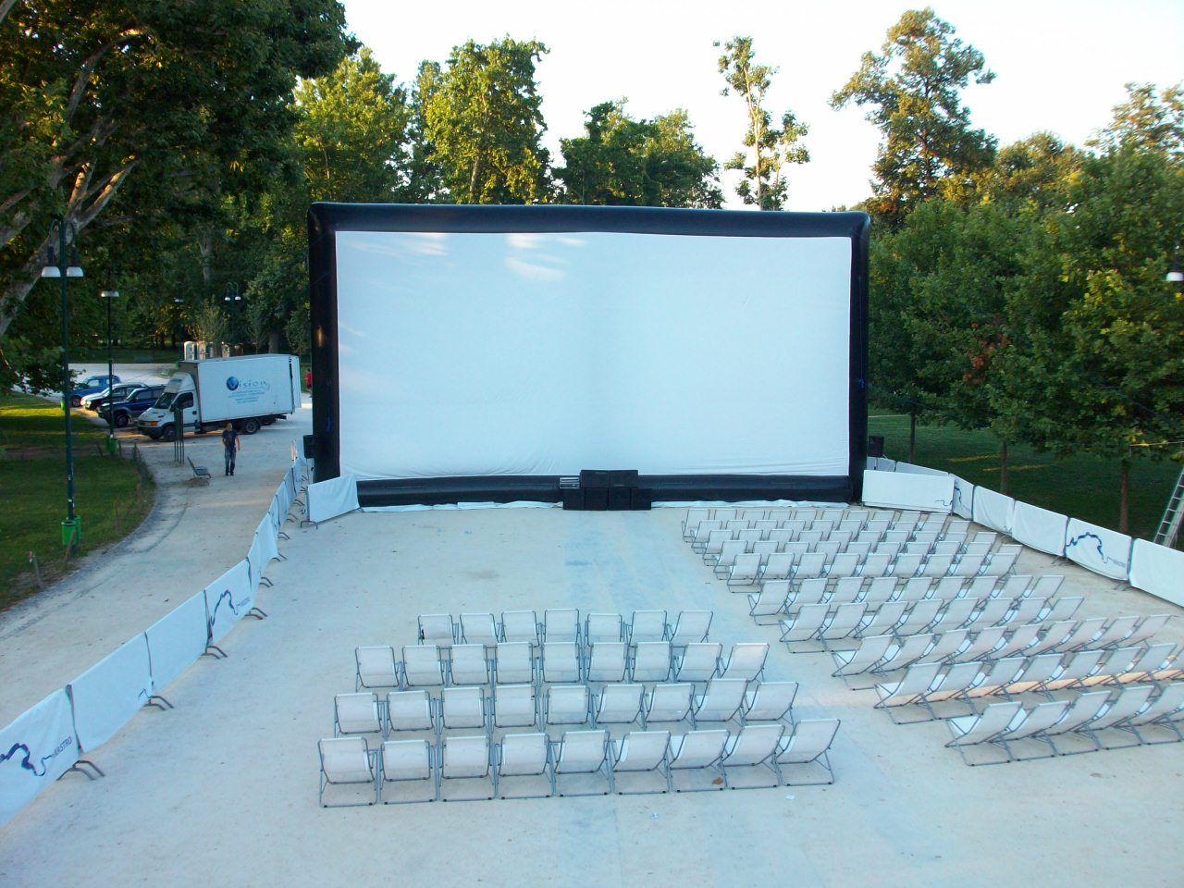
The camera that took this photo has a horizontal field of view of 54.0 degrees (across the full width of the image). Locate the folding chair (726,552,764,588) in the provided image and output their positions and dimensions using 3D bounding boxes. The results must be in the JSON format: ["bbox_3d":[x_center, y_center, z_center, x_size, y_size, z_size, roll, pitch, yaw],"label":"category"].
[{"bbox_3d":[3.065,2.540,23.373,0.625,0.827,0.890,0,7,-3],"label":"folding chair"}]

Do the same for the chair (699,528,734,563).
[{"bbox_3d":[2.768,2.221,25.462,0.621,0.820,0.925,0,6,-4],"label":"chair"}]

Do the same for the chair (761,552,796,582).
[{"bbox_3d":[3.485,2.381,21.956,0.600,0.802,0.874,0,6,-3],"label":"chair"}]

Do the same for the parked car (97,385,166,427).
[{"bbox_3d":[-22.448,-1.860,58.542,4.400,1.770,1.770,-6,9,-45],"label":"parked car"}]

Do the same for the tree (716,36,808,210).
[{"bbox_3d":[10.718,-14.198,73.853,6.300,22.720,6.300,1,7,0],"label":"tree"}]

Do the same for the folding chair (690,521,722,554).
[{"bbox_3d":[2.588,2.044,26.132,0.617,0.771,0.902,0,7,-6],"label":"folding chair"}]

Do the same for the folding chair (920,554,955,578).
[{"bbox_3d":[6.415,2.394,21.827,0.600,0.802,0.874,0,6,-4],"label":"folding chair"}]

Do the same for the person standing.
[{"bbox_3d":[-12.310,0.180,39.474,0.520,1.760,0.340,-1,7,-11],"label":"person standing"}]

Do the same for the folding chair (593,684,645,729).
[{"bbox_3d":[0.370,3.482,15.513,0.636,0.842,0.906,0,7,-5],"label":"folding chair"}]

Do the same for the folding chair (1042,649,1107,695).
[{"bbox_3d":[6.647,3.183,16.247,0.617,0.807,0.870,-1,7,-16],"label":"folding chair"}]

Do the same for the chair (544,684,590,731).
[{"bbox_3d":[-0.316,3.444,15.281,0.625,0.811,0.890,0,7,-3],"label":"chair"}]

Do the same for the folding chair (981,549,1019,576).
[{"bbox_3d":[7.983,2.486,23.015,0.640,0.845,0.949,-1,7,-6],"label":"folding chair"}]

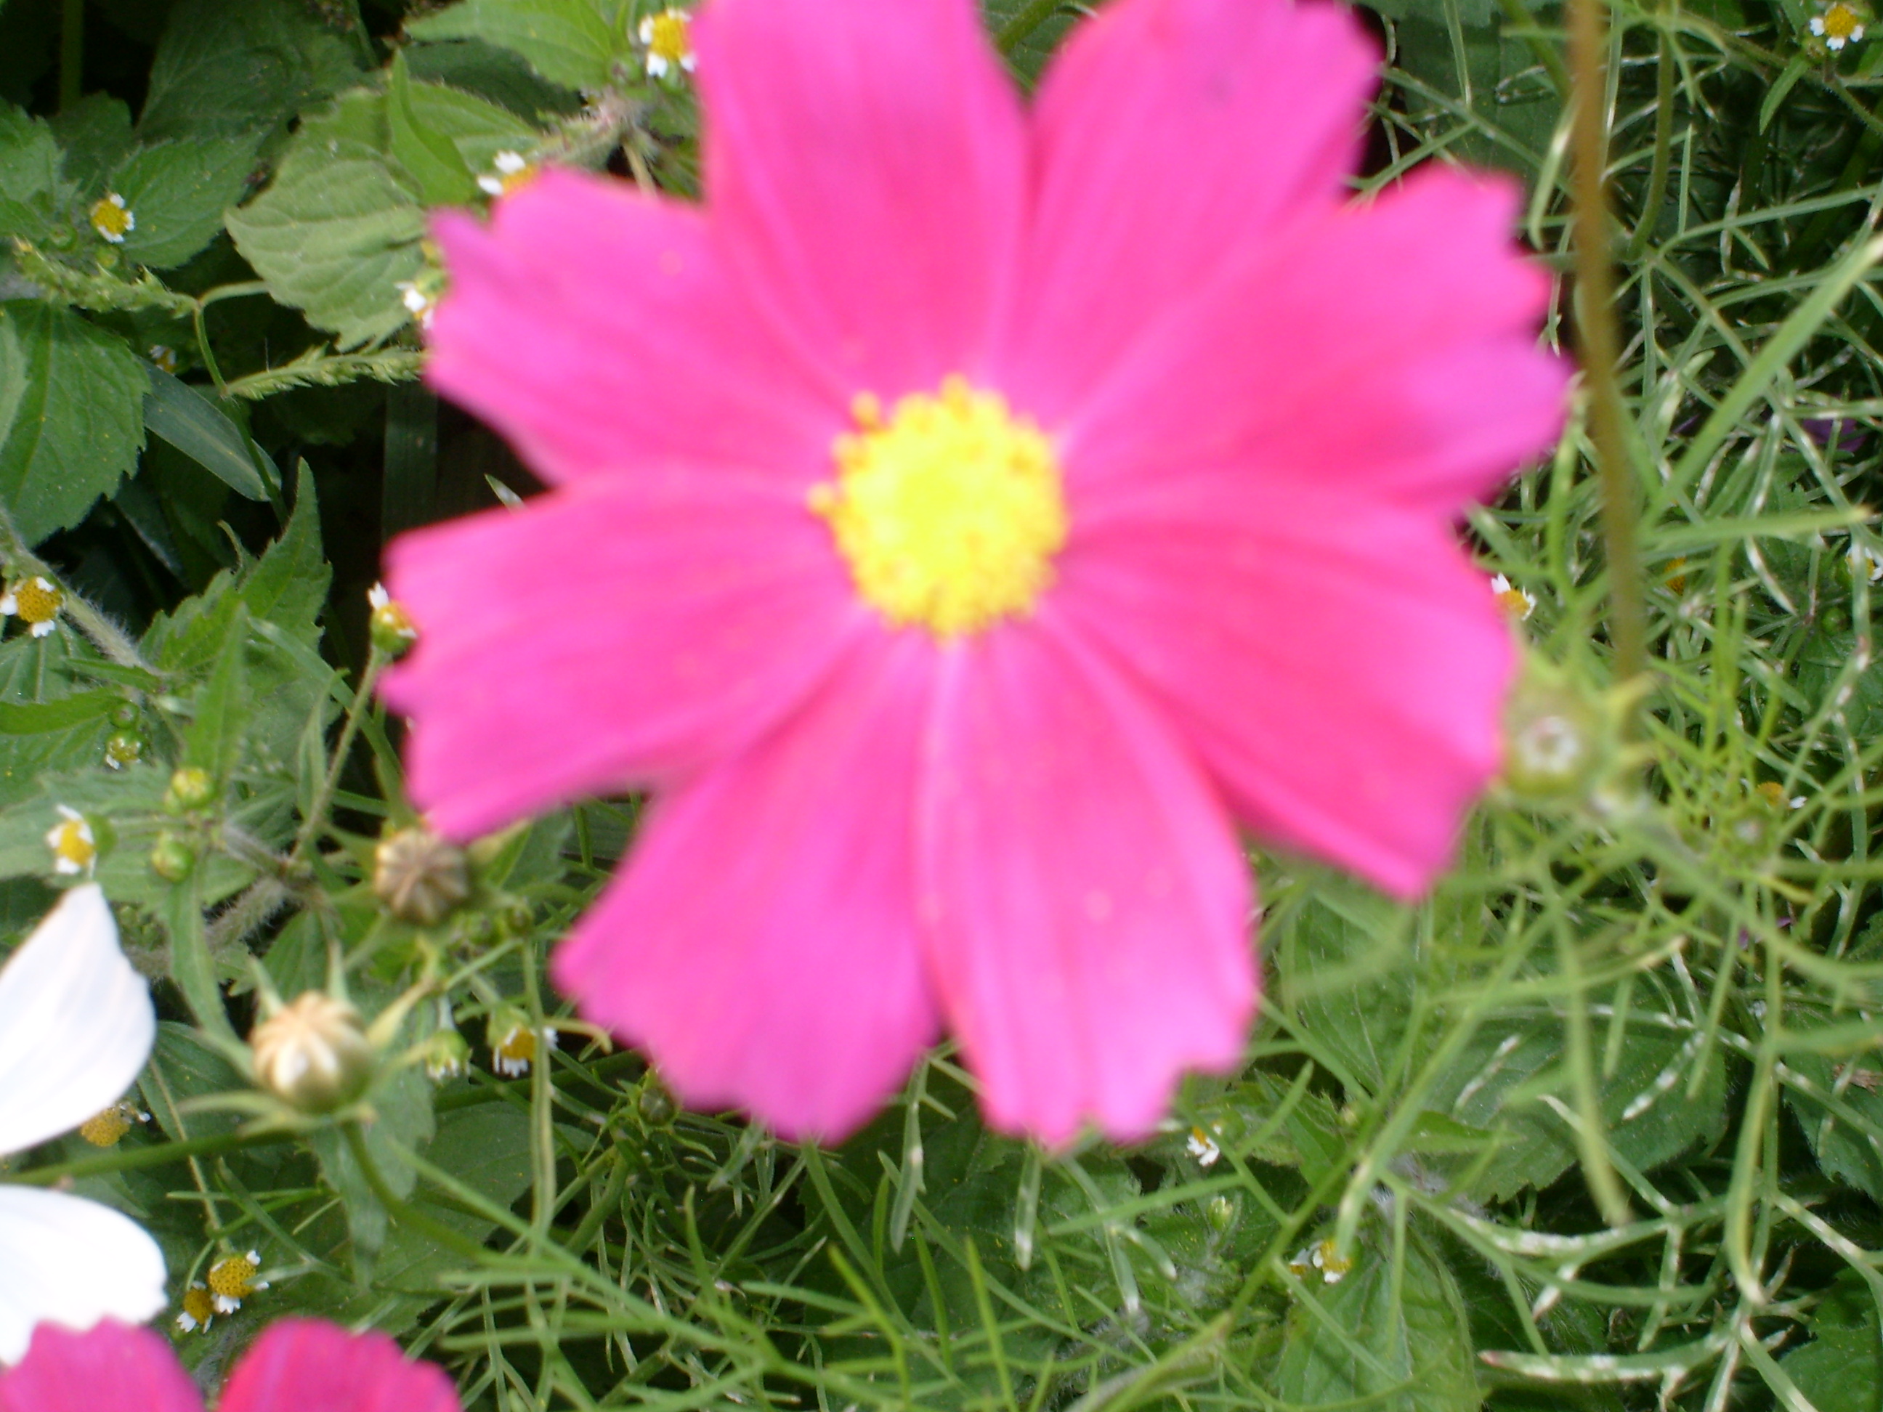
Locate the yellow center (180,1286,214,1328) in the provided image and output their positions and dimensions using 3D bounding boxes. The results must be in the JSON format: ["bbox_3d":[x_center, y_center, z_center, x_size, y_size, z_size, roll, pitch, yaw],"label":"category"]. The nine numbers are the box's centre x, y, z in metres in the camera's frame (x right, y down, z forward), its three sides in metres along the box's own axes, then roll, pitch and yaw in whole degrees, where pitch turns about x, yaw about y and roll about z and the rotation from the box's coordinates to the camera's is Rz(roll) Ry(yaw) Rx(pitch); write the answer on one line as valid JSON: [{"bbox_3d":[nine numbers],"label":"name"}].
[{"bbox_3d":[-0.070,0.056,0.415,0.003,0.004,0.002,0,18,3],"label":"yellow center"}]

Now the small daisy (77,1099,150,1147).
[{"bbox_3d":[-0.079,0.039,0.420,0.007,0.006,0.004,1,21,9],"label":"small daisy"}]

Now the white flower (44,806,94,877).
[{"bbox_3d":[-0.081,0.013,0.410,0.005,0.006,0.003,0,6,30],"label":"white flower"}]

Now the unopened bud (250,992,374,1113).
[{"bbox_3d":[-0.055,0.030,0.385,0.011,0.011,0.011,-3,63,8],"label":"unopened bud"}]

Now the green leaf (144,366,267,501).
[{"bbox_3d":[-0.091,-0.034,0.540,0.026,0.004,0.009,43,69,12],"label":"green leaf"}]

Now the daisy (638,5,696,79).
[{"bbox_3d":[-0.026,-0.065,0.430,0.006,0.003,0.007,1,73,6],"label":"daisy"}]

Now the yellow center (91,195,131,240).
[{"bbox_3d":[-0.078,-0.046,0.415,0.004,0.003,0.004,0,81,-3],"label":"yellow center"}]

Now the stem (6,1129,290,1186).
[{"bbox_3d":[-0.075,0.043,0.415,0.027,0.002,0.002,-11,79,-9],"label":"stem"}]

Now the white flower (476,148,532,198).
[{"bbox_3d":[-0.047,-0.057,0.480,0.007,0.004,0.007,-2,69,6],"label":"white flower"}]

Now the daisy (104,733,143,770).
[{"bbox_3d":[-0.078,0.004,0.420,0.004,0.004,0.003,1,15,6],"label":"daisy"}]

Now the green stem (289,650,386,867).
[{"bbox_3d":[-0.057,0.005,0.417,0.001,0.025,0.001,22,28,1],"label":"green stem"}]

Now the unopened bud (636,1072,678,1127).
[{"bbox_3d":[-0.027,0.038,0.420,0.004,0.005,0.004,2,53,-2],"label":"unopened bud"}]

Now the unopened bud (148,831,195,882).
[{"bbox_3d":[-0.072,0.014,0.410,0.004,0.004,0.004,0,15,12],"label":"unopened bud"}]

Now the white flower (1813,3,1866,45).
[{"bbox_3d":[0.106,-0.080,0.520,0.006,0.004,0.006,0,81,0],"label":"white flower"}]

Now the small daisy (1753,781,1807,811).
[{"bbox_3d":[0.099,0.011,0.520,0.006,0.004,0.006,0,66,0],"label":"small daisy"}]

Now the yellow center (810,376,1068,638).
[{"bbox_3d":[0.000,-0.013,0.290,0.016,0.007,0.016,0,81,0],"label":"yellow center"}]

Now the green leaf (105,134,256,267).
[{"bbox_3d":[-0.088,-0.059,0.510,0.024,0.004,0.014,-38,75,-20],"label":"green leaf"}]

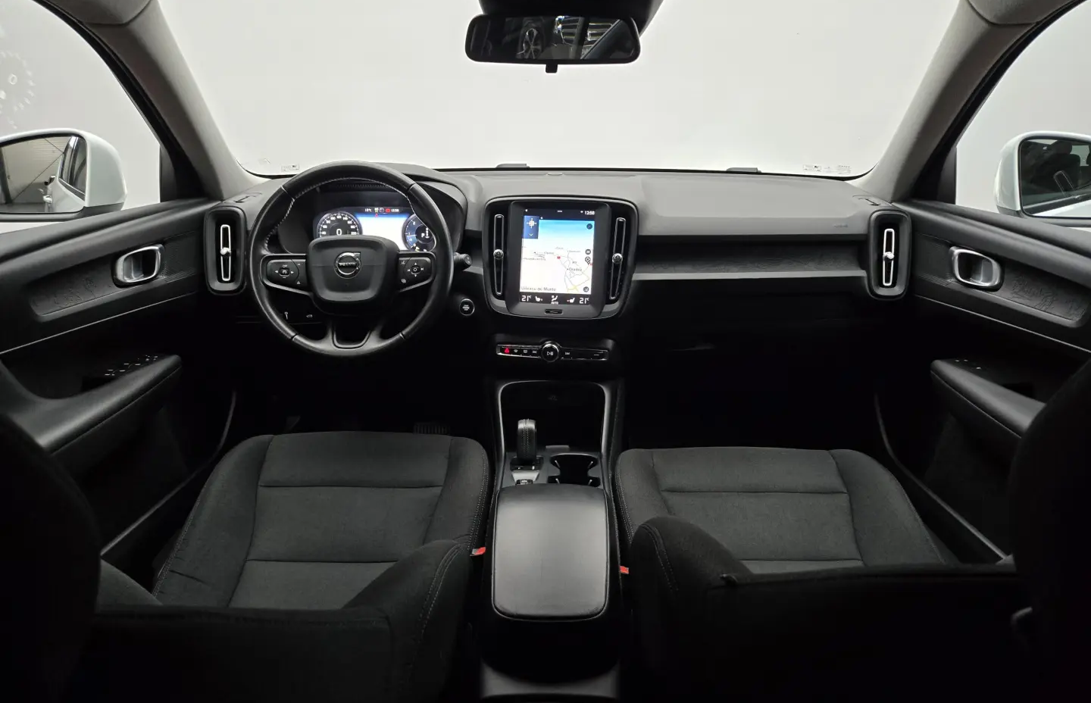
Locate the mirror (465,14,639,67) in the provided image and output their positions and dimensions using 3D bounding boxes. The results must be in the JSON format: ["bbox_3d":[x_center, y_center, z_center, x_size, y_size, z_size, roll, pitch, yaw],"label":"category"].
[{"bbox_3d":[0.011,-0.454,1.060,0.250,0.070,0.050,6,24,15],"label":"mirror"}]

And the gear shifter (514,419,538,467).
[{"bbox_3d":[-0.034,0.159,1.270,0.038,0.078,0.050,1,11,1],"label":"gear shifter"}]

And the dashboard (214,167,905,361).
[{"bbox_3d":[0.022,-0.215,1.607,1.370,0.340,0.430,1,19,1],"label":"dashboard"}]

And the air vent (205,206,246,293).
[{"bbox_3d":[-0.625,-0.200,1.420,0.065,0.164,0.045,0,9,-1],"label":"air vent"}]

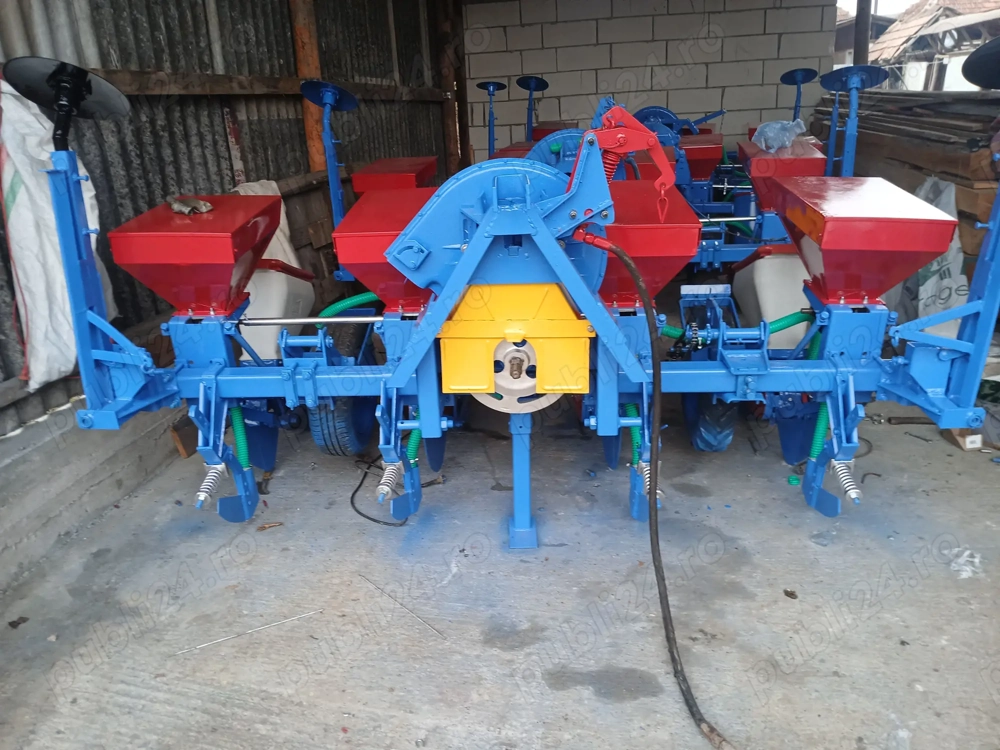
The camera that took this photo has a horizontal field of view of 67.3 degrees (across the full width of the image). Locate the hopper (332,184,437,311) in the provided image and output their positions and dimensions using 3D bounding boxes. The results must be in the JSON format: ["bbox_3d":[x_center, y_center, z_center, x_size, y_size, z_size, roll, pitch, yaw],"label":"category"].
[{"bbox_3d":[-0.285,-0.405,2.500,0.372,0.305,0.532,0,27,3],"label":"hopper"}]

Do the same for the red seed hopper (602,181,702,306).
[{"bbox_3d":[0.412,-0.418,2.465,0.372,0.305,0.532,0,27,3],"label":"red seed hopper"}]

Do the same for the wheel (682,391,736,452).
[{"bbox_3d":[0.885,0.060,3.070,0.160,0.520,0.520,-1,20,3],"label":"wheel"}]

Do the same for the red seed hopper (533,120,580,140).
[{"bbox_3d":[0.505,-2.070,6.700,0.372,0.305,0.532,1,25,7],"label":"red seed hopper"}]

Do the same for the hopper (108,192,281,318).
[{"bbox_3d":[-0.970,-0.396,2.525,0.372,0.305,0.532,0,26,2],"label":"hopper"}]

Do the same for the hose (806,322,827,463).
[{"bbox_3d":[1.102,0.070,2.612,0.055,0.550,0.060,-7,27,6],"label":"hose"}]

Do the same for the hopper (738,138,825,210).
[{"bbox_3d":[1.535,-1.100,4.170,0.372,0.305,0.532,1,25,8],"label":"hopper"}]

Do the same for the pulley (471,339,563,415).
[{"bbox_3d":[0.053,-0.050,2.190,0.380,0.380,0.090,-1,27,3],"label":"pulley"}]

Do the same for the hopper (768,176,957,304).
[{"bbox_3d":[1.124,-0.426,2.430,0.372,0.305,0.532,0,27,2],"label":"hopper"}]

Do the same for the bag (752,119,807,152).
[{"bbox_3d":[1.548,-1.321,4.160,0.290,0.170,0.220,1,20,9],"label":"bag"}]

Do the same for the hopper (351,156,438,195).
[{"bbox_3d":[-0.592,-1.080,4.430,0.372,0.305,0.532,1,26,9],"label":"hopper"}]

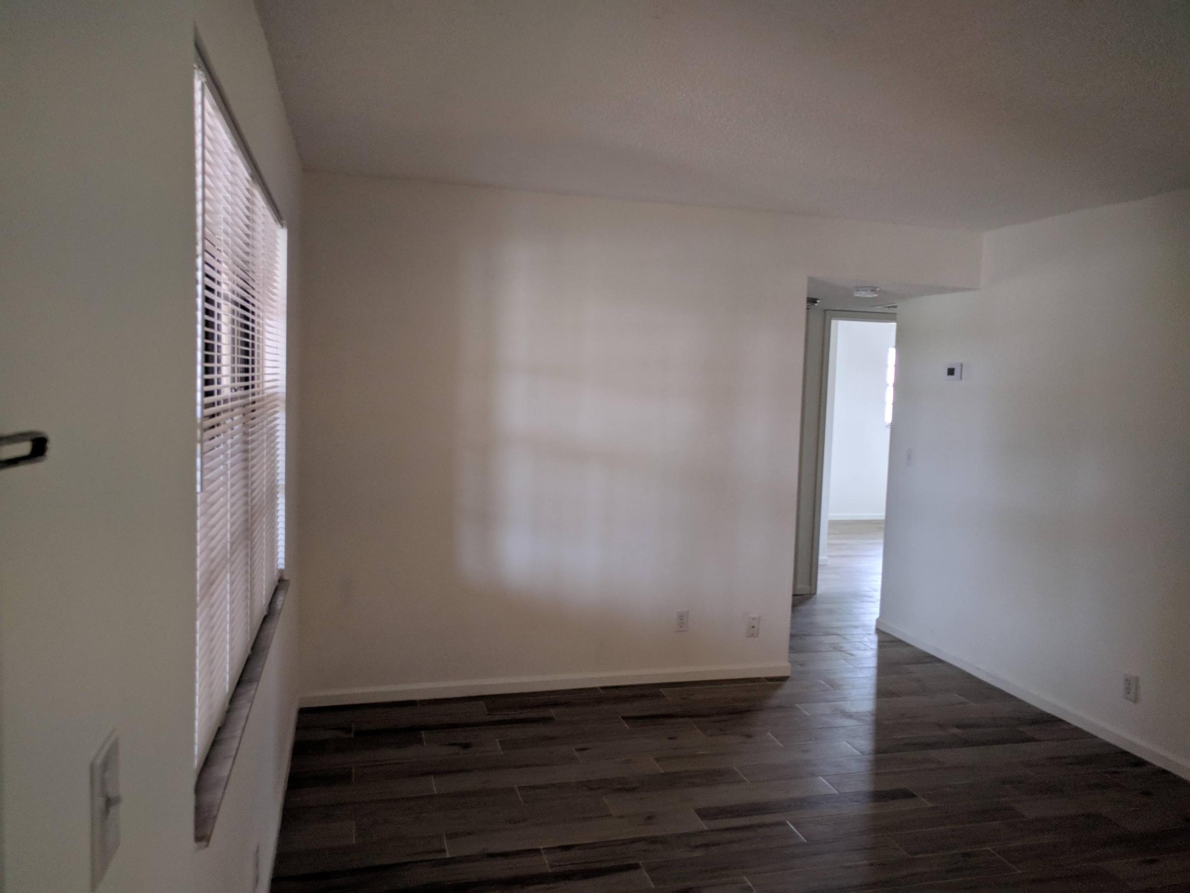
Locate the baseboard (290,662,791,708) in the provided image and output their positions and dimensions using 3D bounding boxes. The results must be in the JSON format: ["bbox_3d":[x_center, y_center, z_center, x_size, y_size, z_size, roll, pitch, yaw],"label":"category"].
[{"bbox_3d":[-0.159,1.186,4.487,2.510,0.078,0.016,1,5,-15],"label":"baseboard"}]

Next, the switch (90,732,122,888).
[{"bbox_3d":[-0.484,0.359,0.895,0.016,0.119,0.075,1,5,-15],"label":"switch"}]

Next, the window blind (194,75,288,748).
[{"bbox_3d":[-0.913,-0.075,2.304,0.040,1.280,1.870,1,5,-15],"label":"window blind"}]

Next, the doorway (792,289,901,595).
[{"bbox_3d":[2.036,0.055,6.813,0.870,2.120,0.130,1,5,-15],"label":"doorway"}]

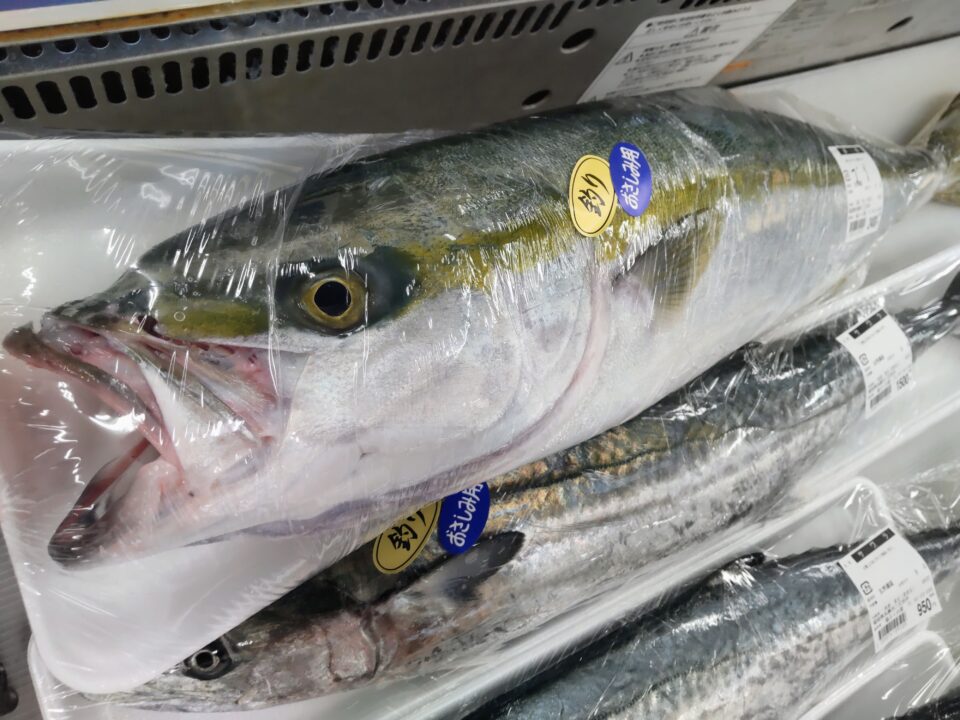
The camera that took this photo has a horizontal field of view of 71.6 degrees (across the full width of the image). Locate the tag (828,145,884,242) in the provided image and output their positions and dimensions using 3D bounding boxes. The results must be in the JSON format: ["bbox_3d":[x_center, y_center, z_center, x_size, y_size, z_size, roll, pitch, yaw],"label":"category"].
[{"bbox_3d":[0.246,-0.110,0.432,0.060,0.008,0.060,-19,97,-40],"label":"tag"}]

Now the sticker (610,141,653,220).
[{"bbox_3d":[0.069,-0.083,0.304,0.024,0.003,0.040,11,69,-21],"label":"sticker"}]

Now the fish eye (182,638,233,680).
[{"bbox_3d":[-0.115,0.125,0.280,0.018,0.008,0.015,-21,89,-9],"label":"fish eye"}]

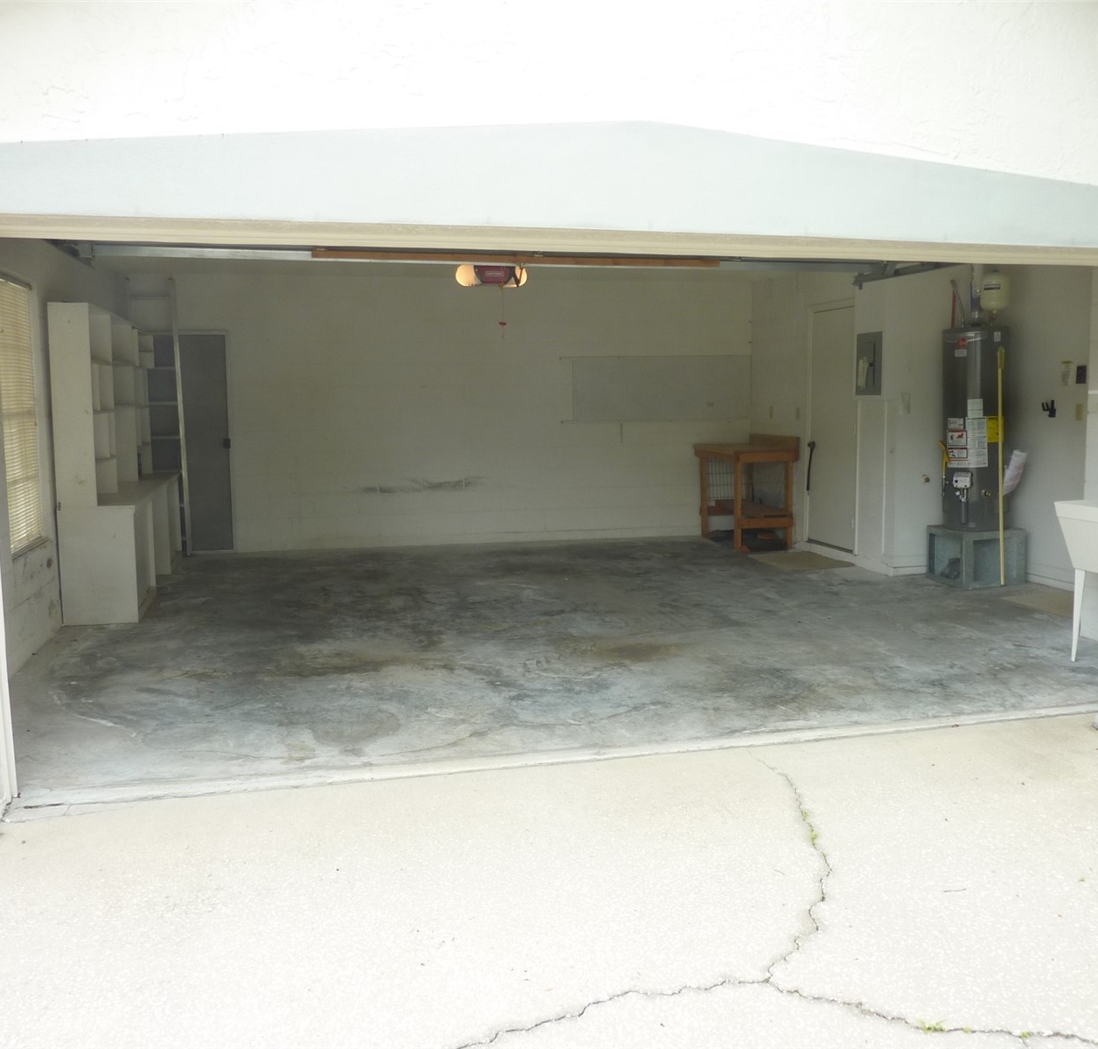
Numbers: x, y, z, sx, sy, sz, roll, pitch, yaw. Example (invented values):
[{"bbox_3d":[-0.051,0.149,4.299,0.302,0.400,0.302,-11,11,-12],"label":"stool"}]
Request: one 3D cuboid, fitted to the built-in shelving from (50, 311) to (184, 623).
[{"bbox_3d":[-3.231,-0.530,7.694,0.475,2.055,2.525,-2,8,-13],"label":"built-in shelving"}]

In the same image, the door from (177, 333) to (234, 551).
[{"bbox_3d":[-3.306,-0.744,9.262,0.737,2.000,0.061,-2,8,-13],"label":"door"}]

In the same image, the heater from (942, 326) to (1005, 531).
[{"bbox_3d":[3.298,-0.742,7.788,0.490,1.498,0.490,-7,10,-40],"label":"heater"}]

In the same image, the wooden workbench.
[{"bbox_3d":[1.890,-0.329,9.867,0.667,1.030,1.081,-2,8,-13],"label":"wooden workbench"}]

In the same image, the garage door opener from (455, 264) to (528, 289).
[{"bbox_3d":[-0.397,-1.739,7.064,0.495,0.167,0.263,-2,8,-13],"label":"garage door opener"}]

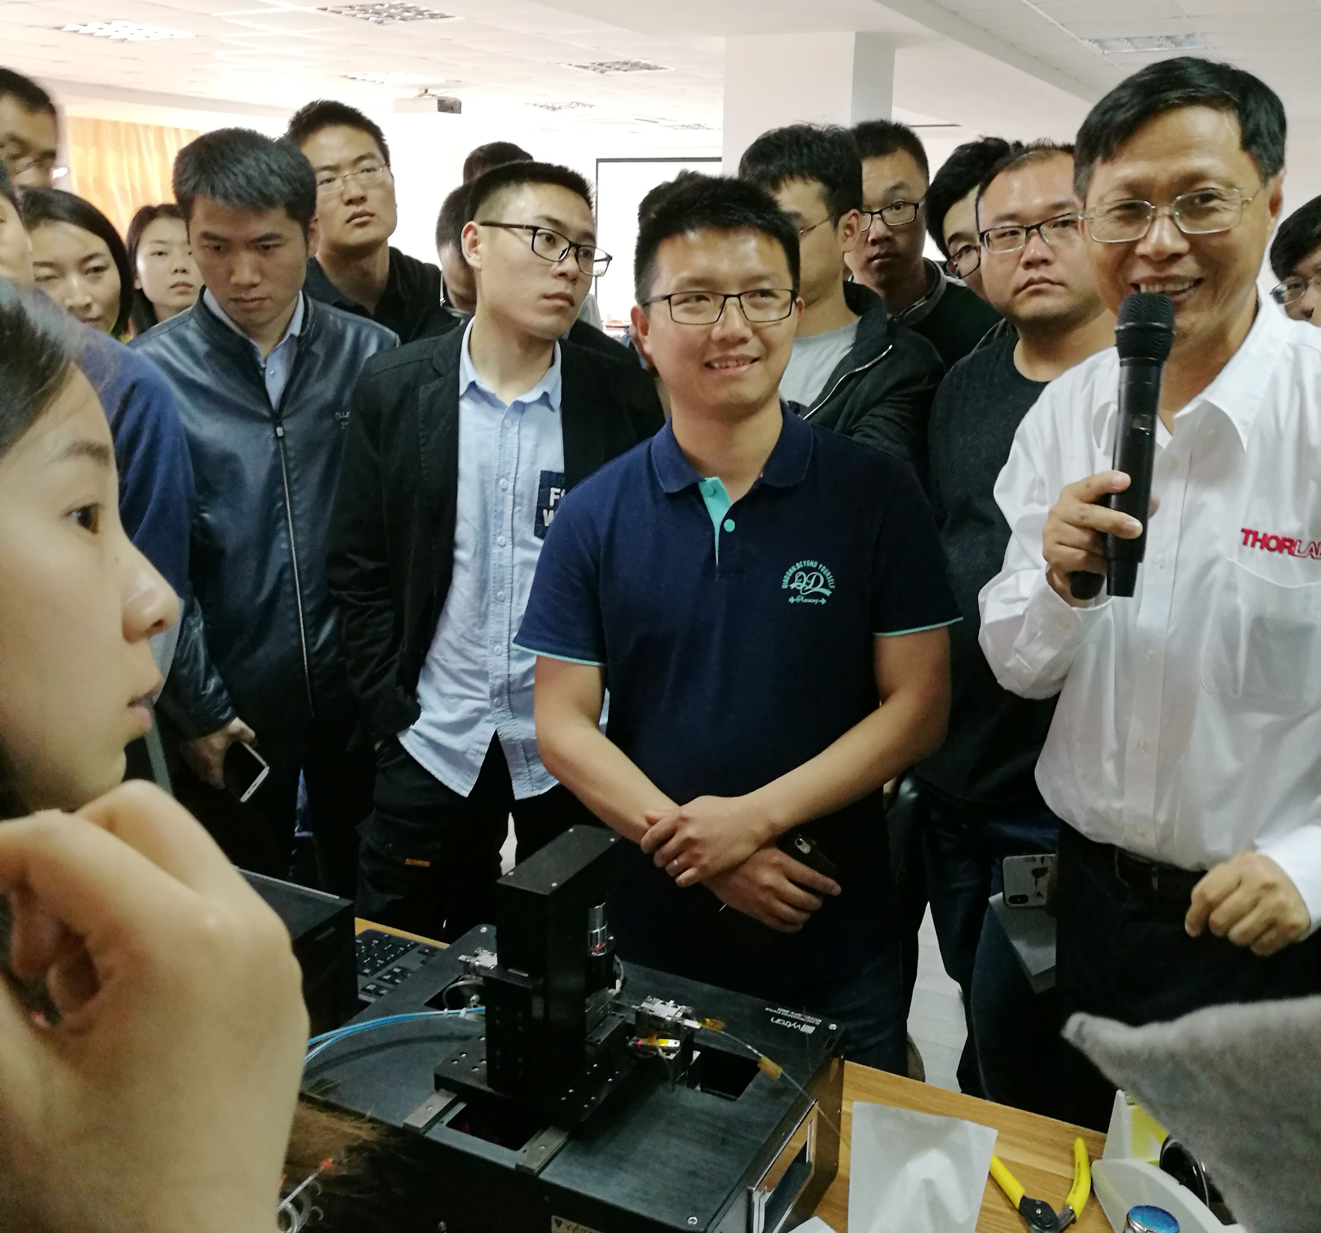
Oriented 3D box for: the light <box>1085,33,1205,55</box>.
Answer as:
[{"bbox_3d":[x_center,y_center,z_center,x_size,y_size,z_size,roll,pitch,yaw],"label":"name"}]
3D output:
[{"bbox_3d":[2.659,-3.144,7.466,0.590,0.070,0.590,8,17,26],"label":"light"}]

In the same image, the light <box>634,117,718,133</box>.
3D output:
[{"bbox_3d":[0.227,-4.901,13.723,0.590,0.070,0.590,8,17,26],"label":"light"}]

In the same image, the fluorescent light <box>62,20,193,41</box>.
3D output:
[{"bbox_3d":[-2.961,-3.271,7.616,0.590,0.070,0.590,8,17,26],"label":"fluorescent light"}]

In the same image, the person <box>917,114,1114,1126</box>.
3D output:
[{"bbox_3d":[0.508,0.240,1.961,0.490,1.736,0.300,11,19,34],"label":"person"}]

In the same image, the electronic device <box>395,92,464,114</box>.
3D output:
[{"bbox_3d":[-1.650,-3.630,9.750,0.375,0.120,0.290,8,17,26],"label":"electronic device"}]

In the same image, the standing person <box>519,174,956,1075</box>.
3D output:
[{"bbox_3d":[0.081,0.366,1.600,0.480,1.674,0.340,4,16,14],"label":"standing person"}]

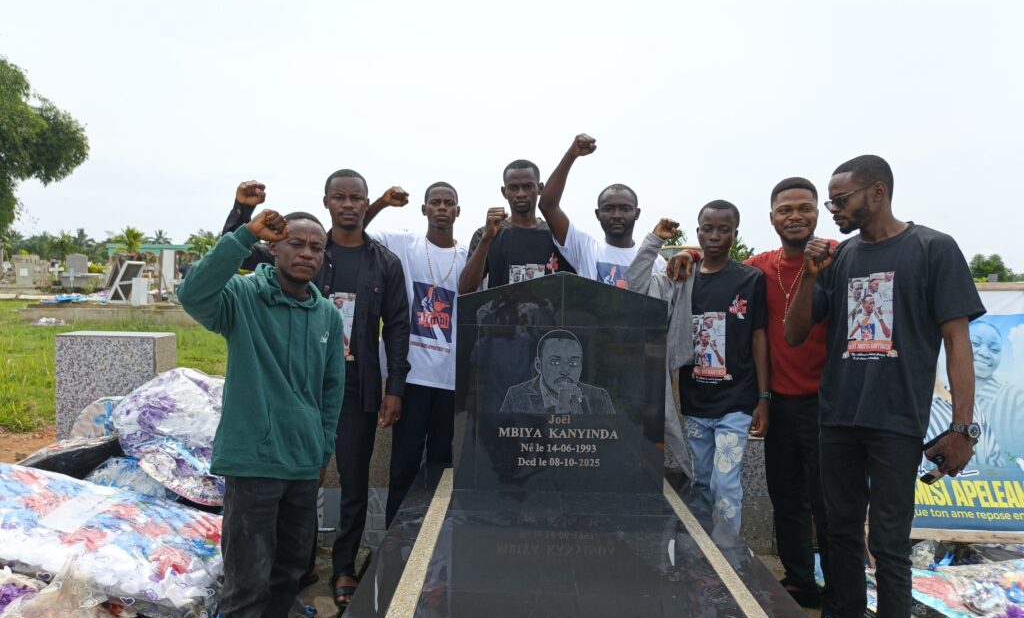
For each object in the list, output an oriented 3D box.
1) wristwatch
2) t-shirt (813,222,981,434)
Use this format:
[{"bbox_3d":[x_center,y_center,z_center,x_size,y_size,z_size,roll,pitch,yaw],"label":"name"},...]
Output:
[{"bbox_3d":[1.430,0.392,2.150,0.078,0.050,0.070,1,3,-9],"label":"wristwatch"},{"bbox_3d":[1.286,0.065,2.270,0.550,0.680,0.320,4,4,43],"label":"t-shirt"}]

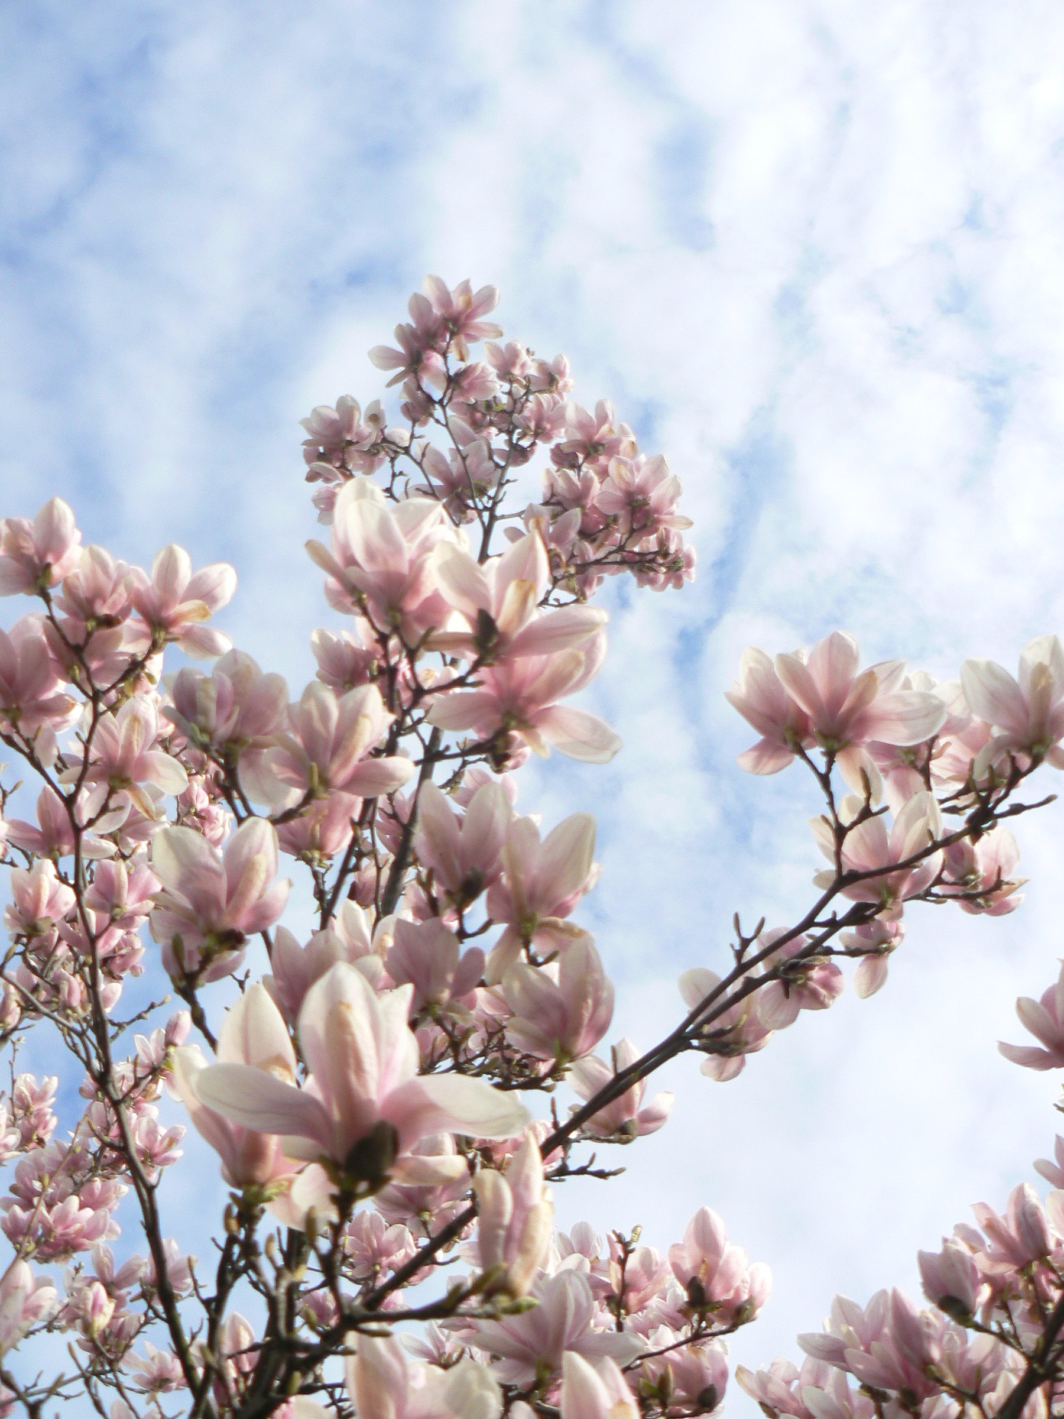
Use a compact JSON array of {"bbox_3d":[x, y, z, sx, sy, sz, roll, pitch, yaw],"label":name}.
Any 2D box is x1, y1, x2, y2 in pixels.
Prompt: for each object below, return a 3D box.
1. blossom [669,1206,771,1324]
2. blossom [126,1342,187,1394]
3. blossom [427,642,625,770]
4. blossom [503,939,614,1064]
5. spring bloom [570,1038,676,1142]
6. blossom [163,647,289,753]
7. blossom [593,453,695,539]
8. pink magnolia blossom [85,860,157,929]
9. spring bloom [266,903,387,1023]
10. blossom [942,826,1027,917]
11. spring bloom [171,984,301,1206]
[{"bbox_3d":[0.187,0.565,1.482,0.105,0.100,0.105,5,-45,9],"label":"blossom"},{"bbox_3d":[-0.662,1.160,2.600,0.107,0.091,0.102,7,-34,-11],"label":"blossom"},{"bbox_3d":[-0.010,0.005,1.164,0.145,0.090,0.145,10,-40,0],"label":"blossom"},{"bbox_3d":[0.022,0.257,1.278,0.095,0.100,0.095,0,-31,1],"label":"blossom"},{"bbox_3d":[0.090,0.386,1.500,0.107,0.088,0.100,0,-32,0],"label":"spring bloom"},{"bbox_3d":[-0.304,-0.001,1.469,0.120,0.090,0.120,5,-26,-12],"label":"blossom"},{"bbox_3d":[0.152,-0.284,2.033,0.135,0.100,0.135,5,-36,4],"label":"blossom"},{"bbox_3d":[-0.640,0.288,2.300,0.117,0.085,0.110,0,-32,0],"label":"pink magnolia blossom"},{"bbox_3d":[-0.195,0.241,1.400,0.114,0.116,0.108,5,-33,-7],"label":"spring bloom"},{"bbox_3d":[0.416,0.148,1.360,0.080,0.075,0.080,0,-32,0],"label":"blossom"},{"bbox_3d":[-0.144,0.195,0.750,0.090,0.100,0.090,0,-32,0],"label":"spring bloom"}]

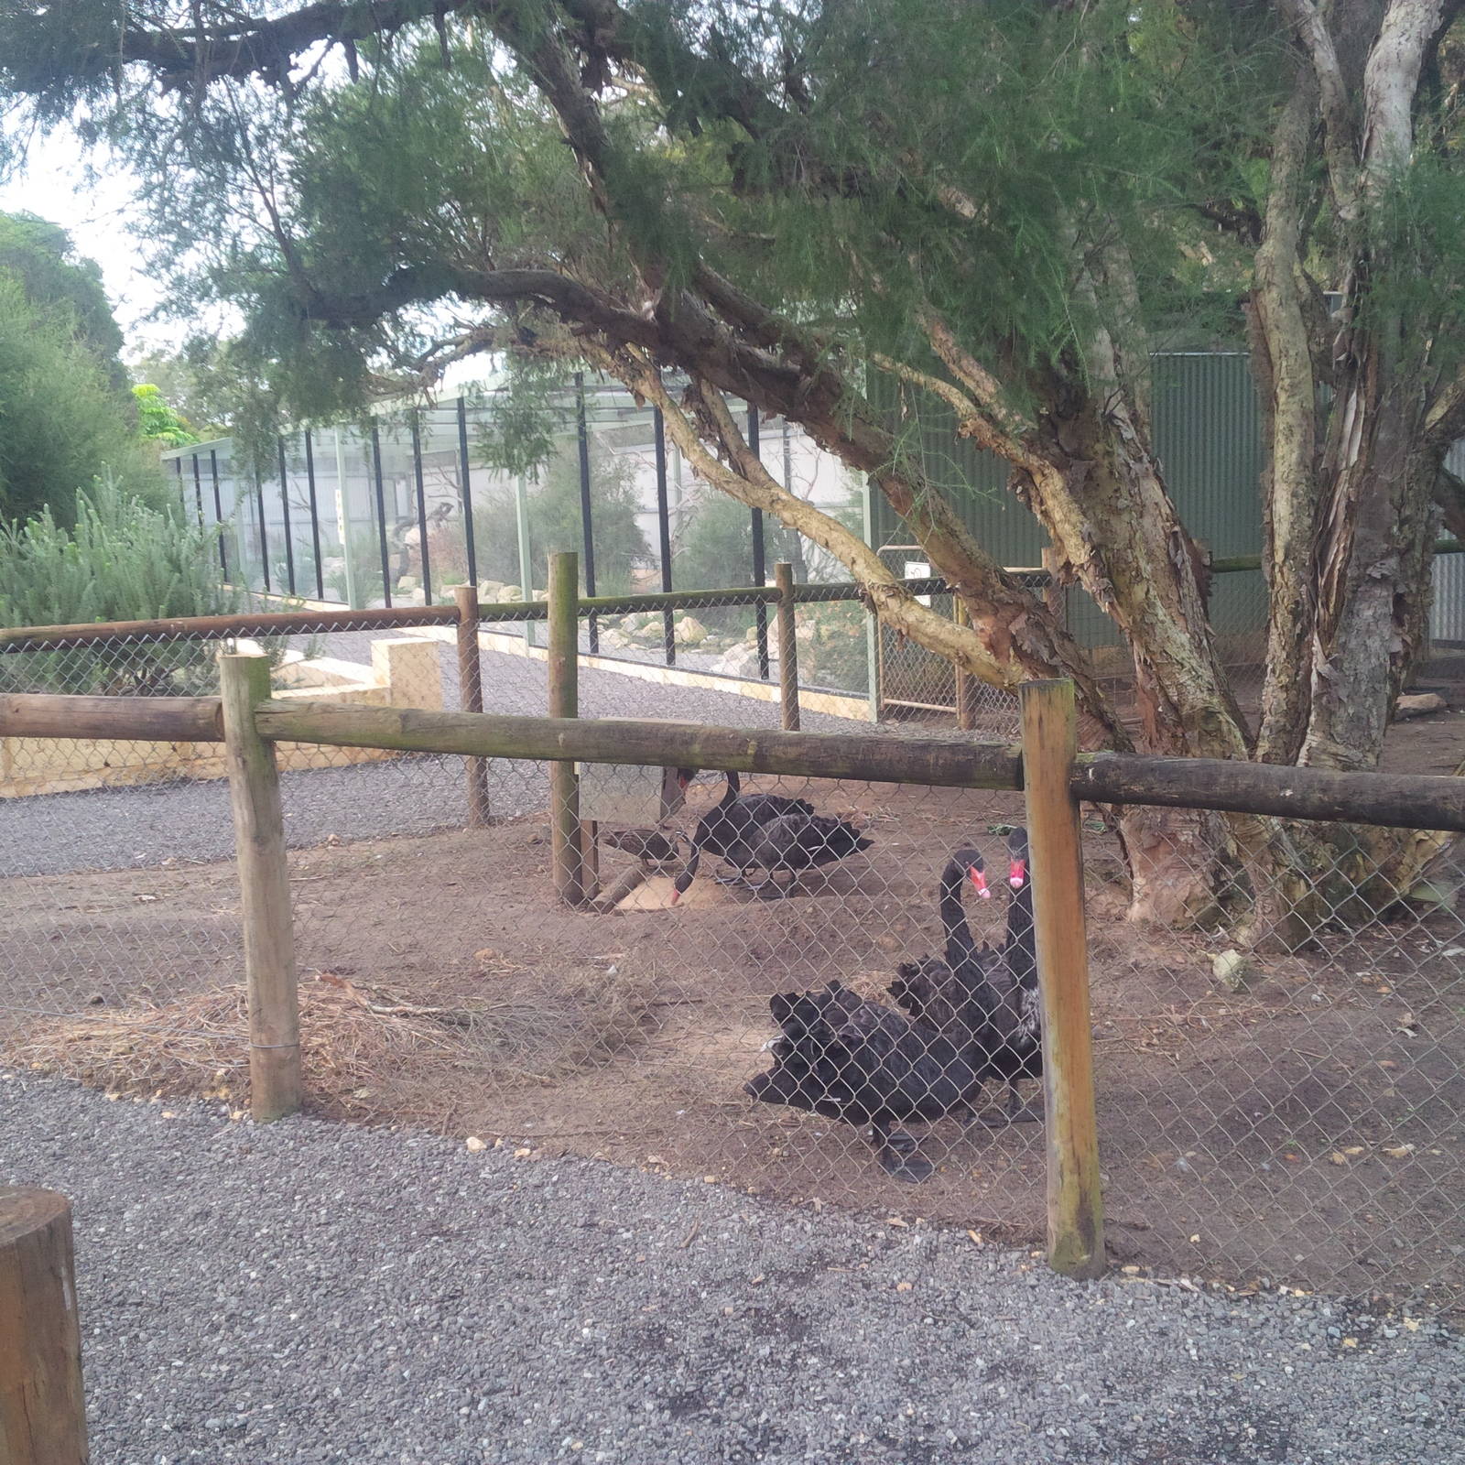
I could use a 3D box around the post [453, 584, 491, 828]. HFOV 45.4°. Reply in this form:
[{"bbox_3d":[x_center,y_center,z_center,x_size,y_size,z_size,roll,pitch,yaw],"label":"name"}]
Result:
[{"bbox_3d":[-1.208,-0.119,8.142,0.103,1.120,0.103,-2,8,0],"label":"post"}]

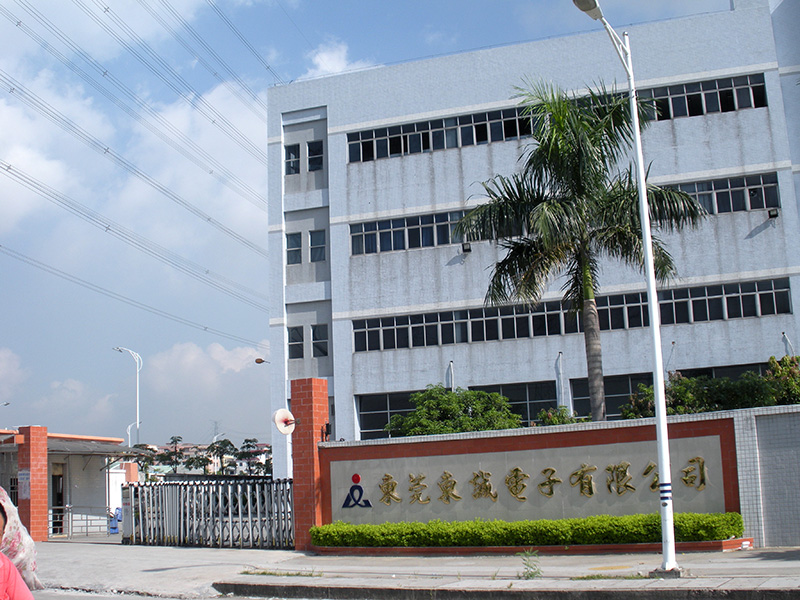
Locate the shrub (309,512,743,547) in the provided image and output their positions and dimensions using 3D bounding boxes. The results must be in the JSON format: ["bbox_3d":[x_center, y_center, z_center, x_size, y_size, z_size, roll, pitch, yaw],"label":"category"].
[{"bbox_3d":[2.294,5.086,22.536,9.980,0.620,1.000,-9,-12,30],"label":"shrub"}]

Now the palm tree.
[{"bbox_3d":[5.061,-0.026,27.953,6.400,12.630,6.400,-9,-12,30],"label":"palm tree"}]

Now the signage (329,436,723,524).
[{"bbox_3d":[2.414,4.278,23.271,9.800,1.650,0.120,-9,-12,30],"label":"signage"}]

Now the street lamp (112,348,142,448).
[{"bbox_3d":[-15.184,7.599,56.689,1.650,10.130,0.300,-2,-11,0],"label":"street lamp"}]

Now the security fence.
[{"bbox_3d":[-5.216,5.906,27.699,6.800,1.700,0.500,-10,-13,35],"label":"security fence"}]

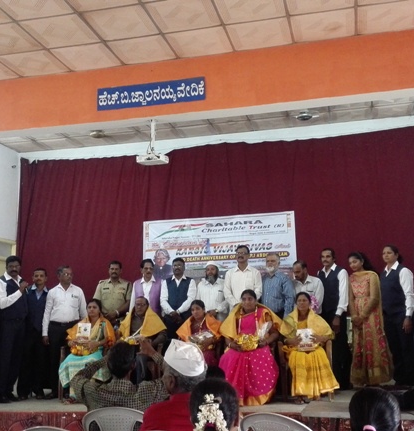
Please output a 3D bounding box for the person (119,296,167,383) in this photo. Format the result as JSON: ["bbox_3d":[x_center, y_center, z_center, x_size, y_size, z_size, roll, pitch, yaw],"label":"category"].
[{"bbox_3d":[-0.741,1.534,6.654,0.580,1.180,0.750,-2,-9,2],"label":"person"}]

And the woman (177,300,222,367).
[{"bbox_3d":[-0.084,1.531,6.556,0.540,1.120,0.750,-3,-9,7],"label":"woman"}]

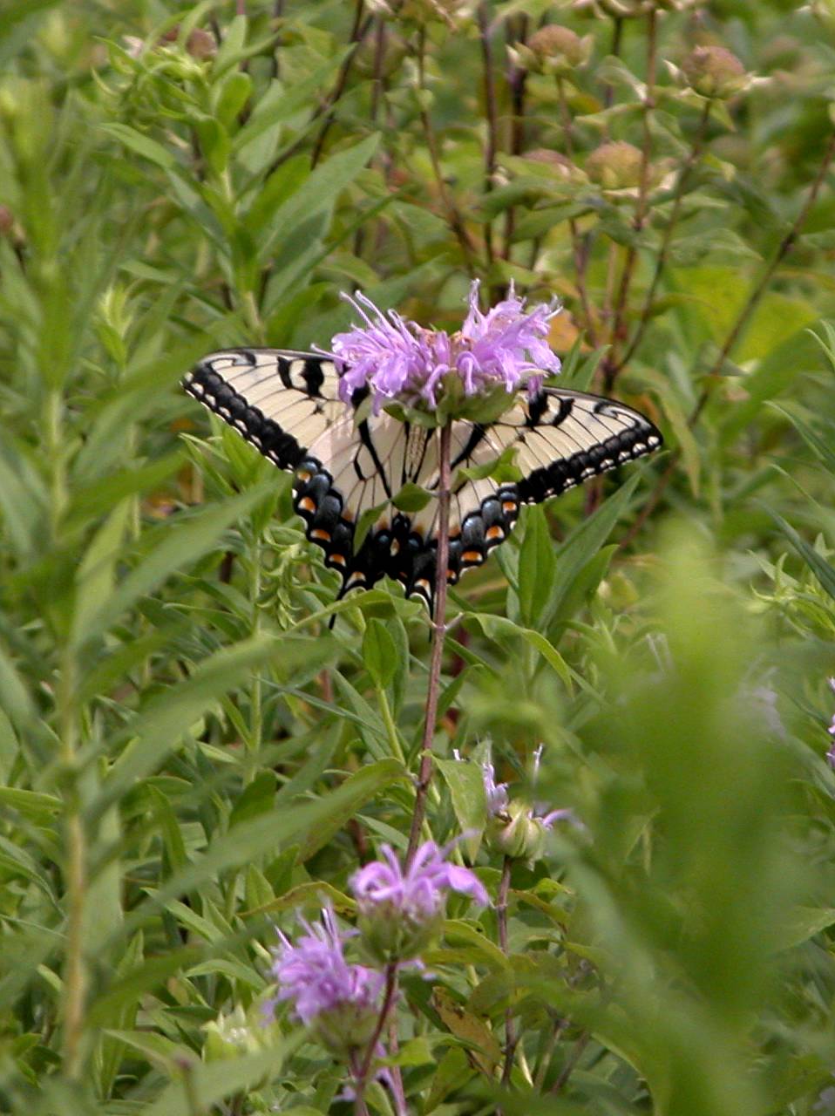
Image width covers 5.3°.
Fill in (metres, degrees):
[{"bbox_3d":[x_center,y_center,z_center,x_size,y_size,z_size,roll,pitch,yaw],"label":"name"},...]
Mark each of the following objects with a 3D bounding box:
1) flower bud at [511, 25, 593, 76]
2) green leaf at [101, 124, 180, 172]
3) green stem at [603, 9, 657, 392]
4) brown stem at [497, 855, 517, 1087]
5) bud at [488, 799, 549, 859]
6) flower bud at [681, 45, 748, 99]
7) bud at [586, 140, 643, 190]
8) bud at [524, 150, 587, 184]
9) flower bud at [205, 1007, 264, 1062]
[{"bbox_3d":[0.033,-0.126,2.240,0.020,0.013,0.018,2,10,0],"label":"flower bud"},{"bbox_3d":[-0.074,-0.109,2.400,0.025,0.004,0.007,27,18,-7],"label":"green leaf"},{"bbox_3d":[0.052,-0.087,2.200,0.004,0.096,0.004,7,9,0],"label":"green stem"},{"bbox_3d":[0.022,0.100,2.200,0.004,0.057,0.004,0,12,0],"label":"brown stem"},{"bbox_3d":[0.024,0.066,2.200,0.015,0.014,0.015,0,12,0],"label":"bud"},{"bbox_3d":[0.086,-0.140,2.600,0.019,0.015,0.019,9,12,0],"label":"flower bud"},{"bbox_3d":[0.048,-0.097,2.220,0.014,0.013,0.014,2,10,0],"label":"bud"},{"bbox_3d":[0.040,-0.112,2.600,0.018,0.012,0.018,0,12,0],"label":"bud"},{"bbox_3d":[-0.045,0.116,2.200,0.015,0.014,0.015,0,12,0],"label":"flower bud"}]

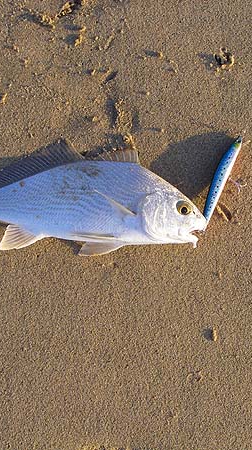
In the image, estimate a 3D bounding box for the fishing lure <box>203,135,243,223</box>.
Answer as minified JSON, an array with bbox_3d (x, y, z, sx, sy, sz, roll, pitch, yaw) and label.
[{"bbox_3d":[0.108,-0.046,0.713,0.022,0.016,0.111,29,73,-20],"label":"fishing lure"}]

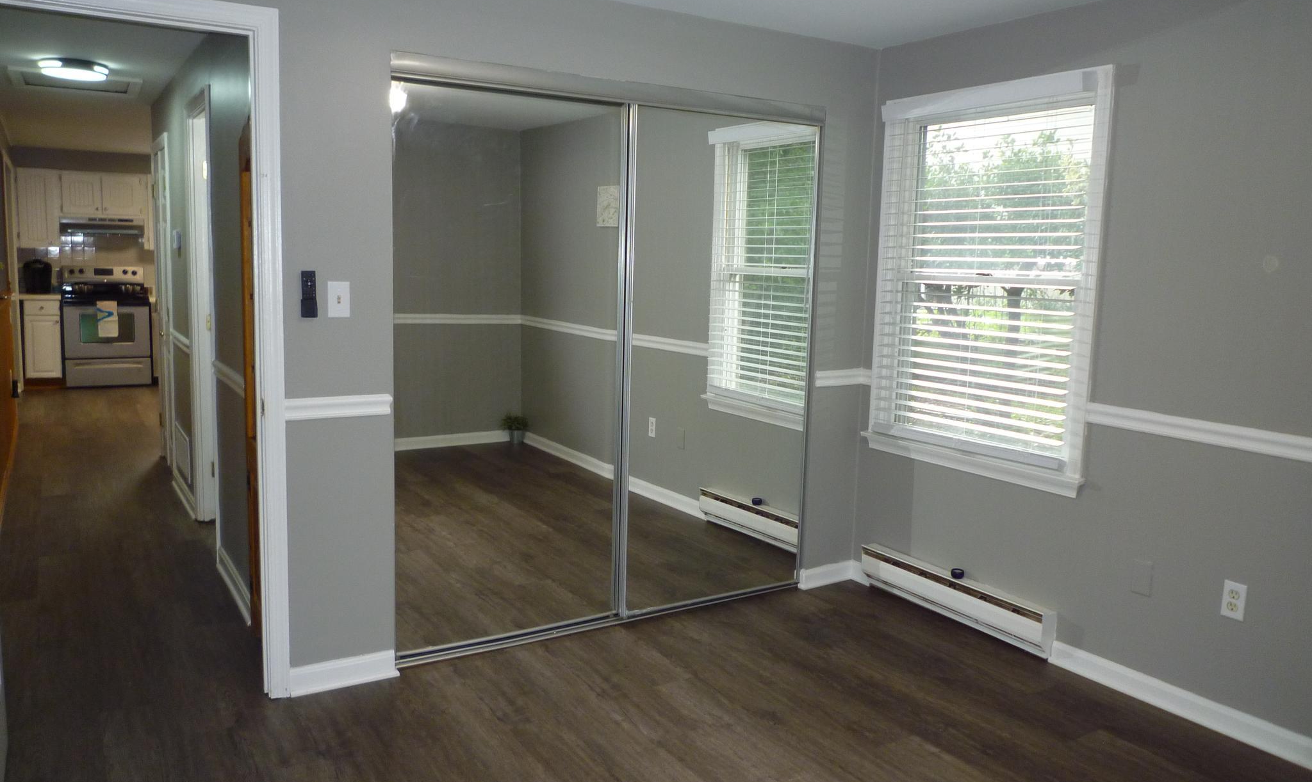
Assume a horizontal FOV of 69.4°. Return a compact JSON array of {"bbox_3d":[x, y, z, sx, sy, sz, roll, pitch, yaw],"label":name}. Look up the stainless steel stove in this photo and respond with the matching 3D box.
[{"bbox_3d":[-5.753,-0.689,9.929,0.760,1.190,0.670,-3,9,-32],"label":"stainless steel stove"}]

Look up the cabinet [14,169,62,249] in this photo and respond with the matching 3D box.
[{"bbox_3d":[-6.290,-1.849,9.627,0.370,0.770,0.320,-3,9,-32],"label":"cabinet"}]

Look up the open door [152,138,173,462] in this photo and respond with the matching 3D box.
[{"bbox_3d":[-3.215,-0.537,6.176,0.050,2.080,0.780,-4,9,-32],"label":"open door"}]

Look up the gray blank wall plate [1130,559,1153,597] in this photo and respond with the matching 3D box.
[{"bbox_3d":[1.655,0.638,3.230,0.007,0.114,0.070,-4,9,-32],"label":"gray blank wall plate"}]

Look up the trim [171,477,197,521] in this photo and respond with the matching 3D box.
[{"bbox_3d":[-2.708,0.574,5.433,0.017,0.103,0.929,-3,9,-32],"label":"trim"}]

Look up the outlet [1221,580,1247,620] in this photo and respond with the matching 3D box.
[{"bbox_3d":[1.785,0.648,2.927,0.008,0.115,0.070,-3,9,-32],"label":"outlet"}]

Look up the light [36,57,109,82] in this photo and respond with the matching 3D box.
[{"bbox_3d":[-2.884,-1.584,4.702,0.300,0.070,0.300,-3,9,-32],"label":"light"}]

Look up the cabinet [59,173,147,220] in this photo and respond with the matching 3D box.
[{"bbox_3d":[-5.789,-2.038,9.919,0.765,0.455,0.320,-3,9,-32],"label":"cabinet"}]

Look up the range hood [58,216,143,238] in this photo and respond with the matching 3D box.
[{"bbox_3d":[-5.774,-1.698,9.883,0.755,0.175,0.480,-3,9,-32],"label":"range hood"}]

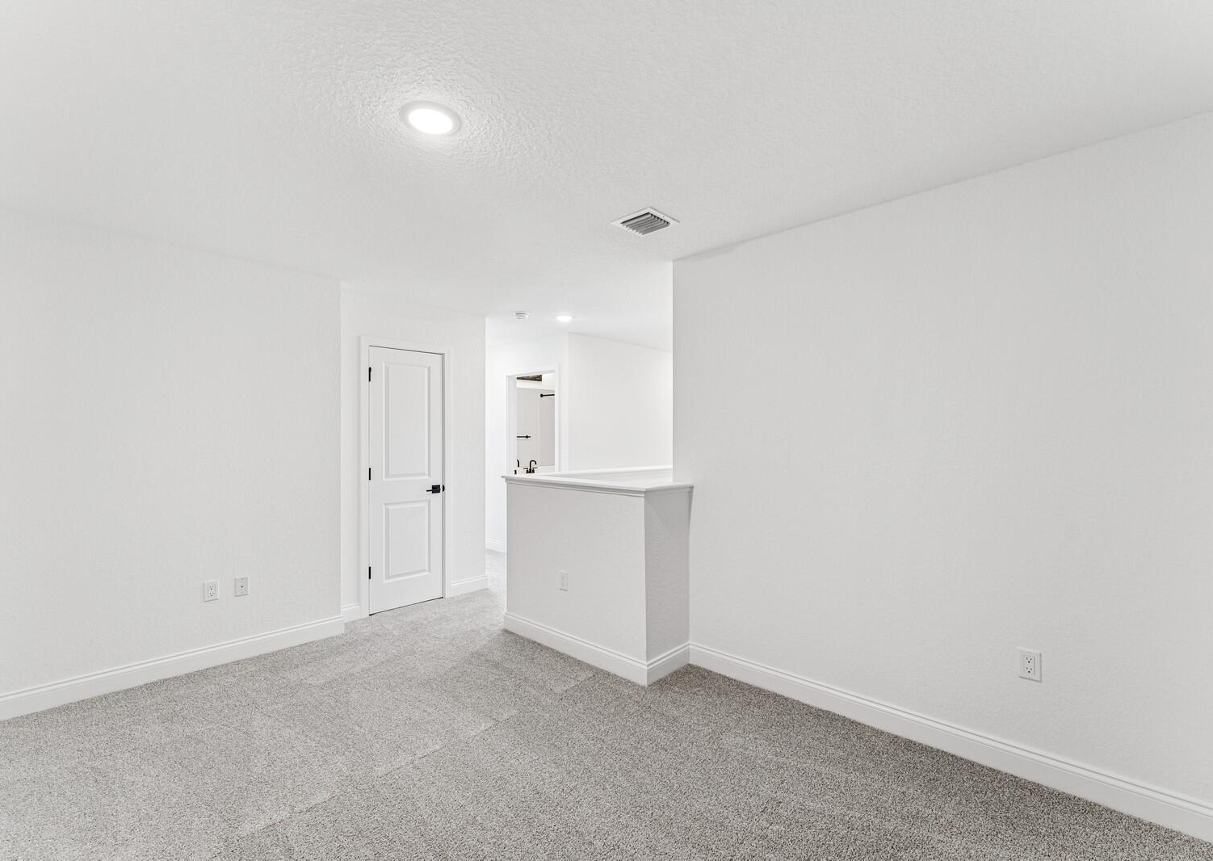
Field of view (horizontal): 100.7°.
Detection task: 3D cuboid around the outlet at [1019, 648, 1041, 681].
[{"bbox_3d":[1.681,0.935,1.992,0.071,0.116,0.009,-1,-1,42],"label":"outlet"}]

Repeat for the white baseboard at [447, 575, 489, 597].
[{"bbox_3d":[-1.206,1.362,4.431,0.016,0.120,0.388,-1,-1,44],"label":"white baseboard"}]

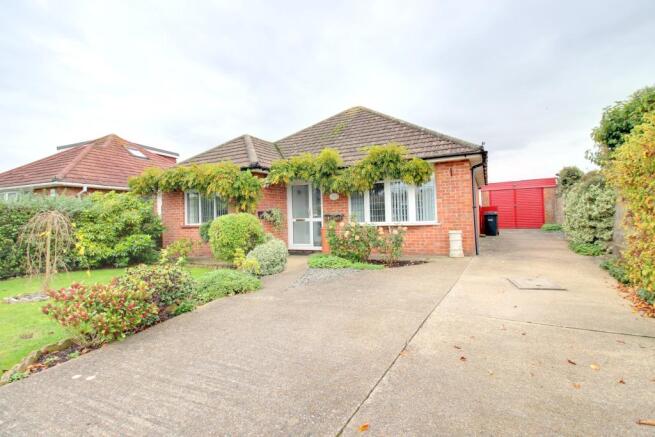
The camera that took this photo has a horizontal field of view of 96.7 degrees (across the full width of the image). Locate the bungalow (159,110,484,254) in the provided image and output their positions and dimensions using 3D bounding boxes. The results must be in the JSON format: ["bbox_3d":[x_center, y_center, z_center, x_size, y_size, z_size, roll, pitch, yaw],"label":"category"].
[{"bbox_3d":[0.912,-2.111,12.350,10.256,6.023,11.479,-1,1,29],"label":"bungalow"}]

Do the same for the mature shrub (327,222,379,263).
[{"bbox_3d":[0.588,0.537,7.011,1.216,0.975,1.000,-2,1,5],"label":"mature shrub"}]

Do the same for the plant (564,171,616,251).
[{"bbox_3d":[7.501,-0.301,8.383,1.291,2.165,1.400,-1,2,42],"label":"plant"}]

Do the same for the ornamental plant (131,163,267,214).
[{"bbox_3d":[-4.293,-0.787,8.642,5.834,1.293,0.800,-1,1,29],"label":"ornamental plant"}]

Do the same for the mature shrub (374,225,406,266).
[{"bbox_3d":[1.385,0.595,6.453,0.710,0.833,0.700,-2,1,12],"label":"mature shrub"}]

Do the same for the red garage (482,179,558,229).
[{"bbox_3d":[11.105,-0.788,17.382,3.417,2.536,5.300,-1,1,29],"label":"red garage"}]

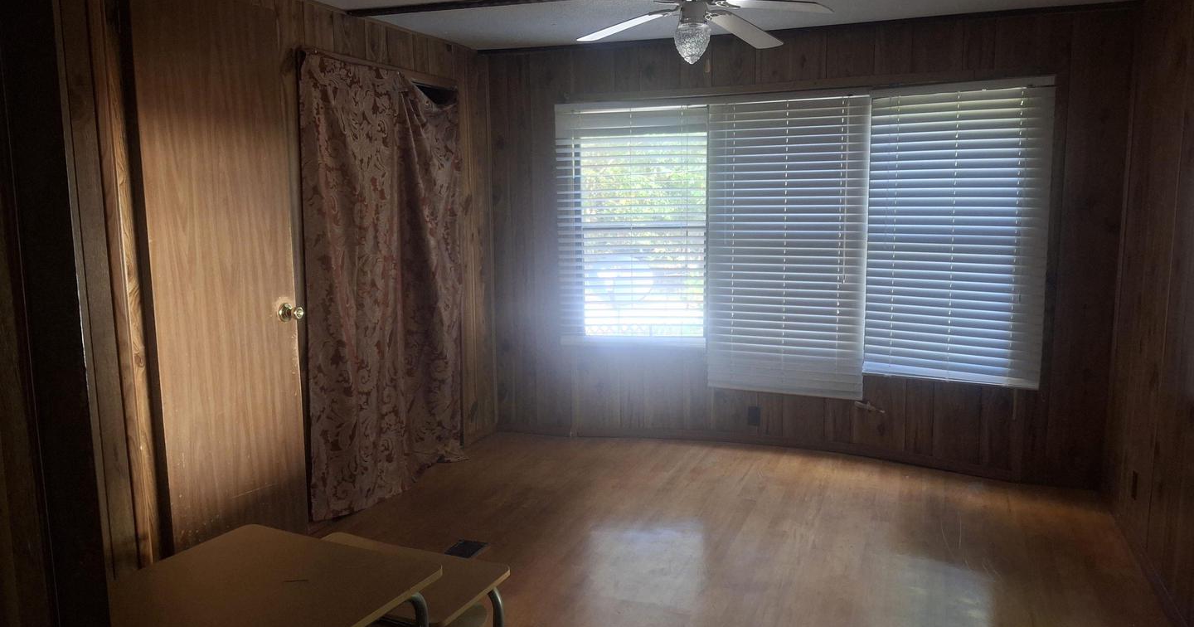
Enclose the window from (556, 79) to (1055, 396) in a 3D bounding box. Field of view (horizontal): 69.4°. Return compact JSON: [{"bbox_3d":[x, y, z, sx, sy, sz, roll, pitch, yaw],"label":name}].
[{"bbox_3d":[0.960,-0.393,4.548,2.534,1.535,0.110,2,8,20],"label":"window"}]

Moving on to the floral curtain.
[{"bbox_3d":[-0.965,-0.153,4.159,0.105,1.962,1.302,2,8,20],"label":"floral curtain"}]

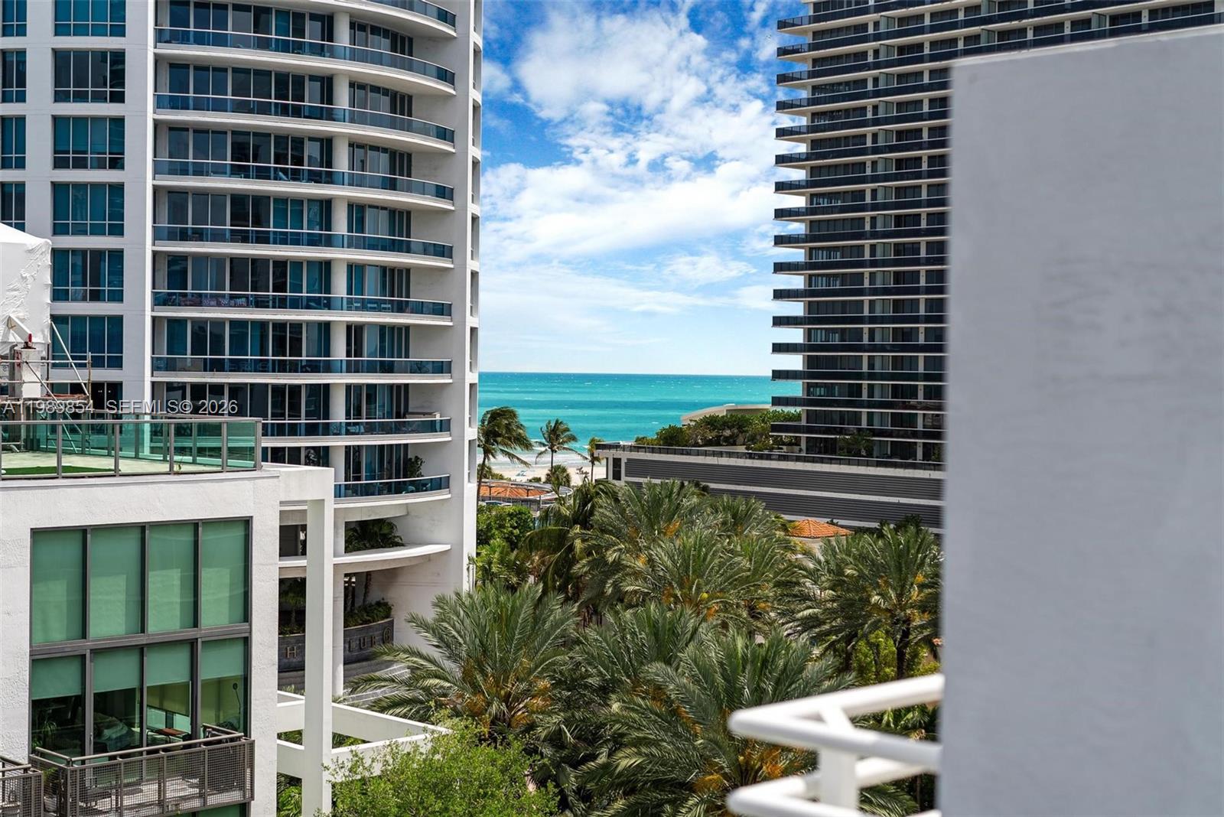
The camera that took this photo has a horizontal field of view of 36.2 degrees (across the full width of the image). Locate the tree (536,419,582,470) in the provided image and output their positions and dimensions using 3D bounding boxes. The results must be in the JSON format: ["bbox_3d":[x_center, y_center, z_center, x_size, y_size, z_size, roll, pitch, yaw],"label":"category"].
[{"bbox_3d":[-6.876,5.264,245.082,6.000,7.900,6.000,1,1,0],"label":"tree"}]

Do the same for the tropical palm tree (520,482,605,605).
[{"bbox_3d":[-2.759,8.175,107.085,5.400,8.200,5.400,1,1,0],"label":"tropical palm tree"}]

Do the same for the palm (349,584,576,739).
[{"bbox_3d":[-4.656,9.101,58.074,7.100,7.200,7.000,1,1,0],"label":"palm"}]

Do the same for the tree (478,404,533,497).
[{"bbox_3d":[-11.484,5.355,190.116,6.400,11.200,6.400,1,1,0],"label":"tree"}]

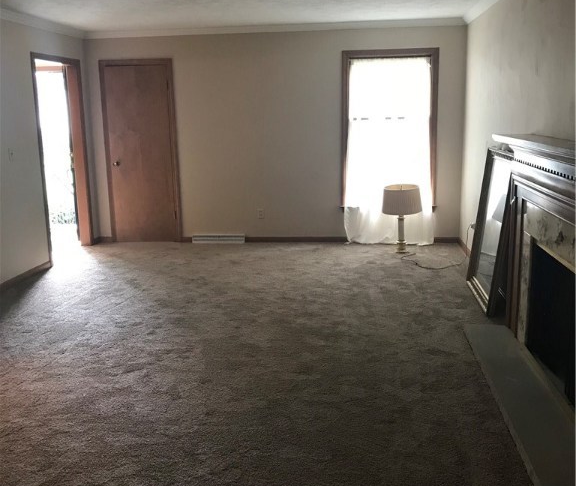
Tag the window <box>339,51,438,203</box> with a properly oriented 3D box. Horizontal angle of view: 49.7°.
[{"bbox_3d":[1.118,-1.228,6.842,1.044,1.726,0.110,0,12,7],"label":"window"}]

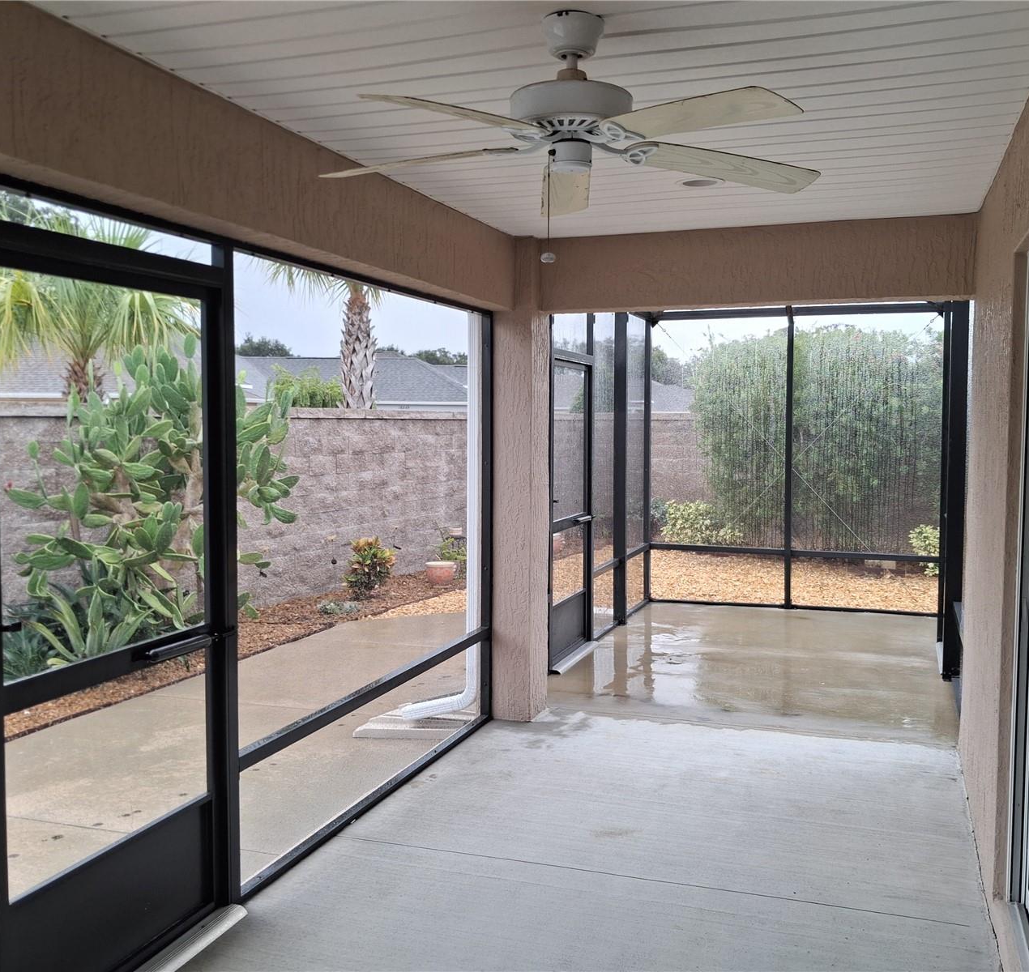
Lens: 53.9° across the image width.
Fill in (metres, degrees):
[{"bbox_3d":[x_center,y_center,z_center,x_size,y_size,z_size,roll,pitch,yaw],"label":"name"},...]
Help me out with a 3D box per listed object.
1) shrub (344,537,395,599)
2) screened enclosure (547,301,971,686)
[{"bbox_3d":[-1.432,0.811,10.000,0.480,0.610,0.460,0,4,-8],"label":"shrub"},{"bbox_3d":[1.810,-0.172,7.184,2.500,2.680,3.500,1,4,20],"label":"screened enclosure"}]

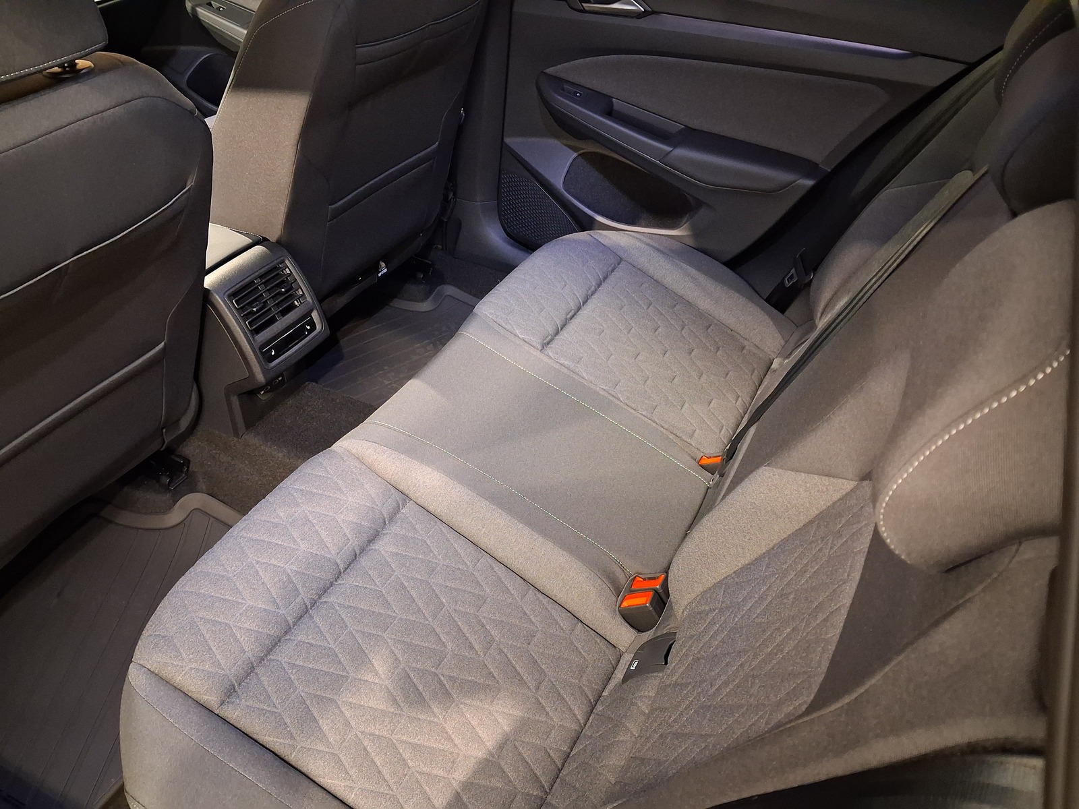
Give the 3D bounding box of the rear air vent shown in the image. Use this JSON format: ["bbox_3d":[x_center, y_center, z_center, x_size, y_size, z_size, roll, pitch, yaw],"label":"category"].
[{"bbox_3d":[-0.426,-0.165,1.313,0.030,0.071,0.120,-4,32,37],"label":"rear air vent"}]

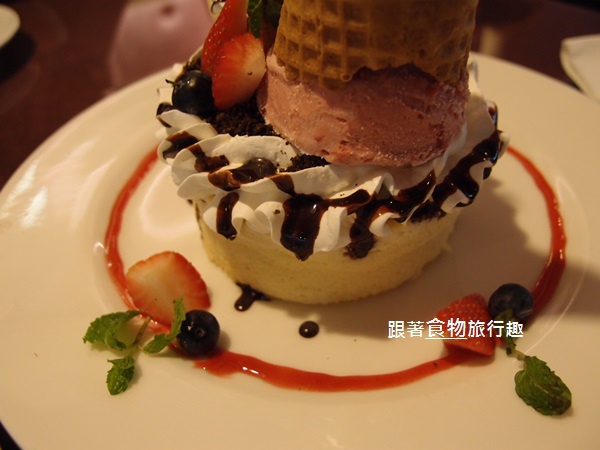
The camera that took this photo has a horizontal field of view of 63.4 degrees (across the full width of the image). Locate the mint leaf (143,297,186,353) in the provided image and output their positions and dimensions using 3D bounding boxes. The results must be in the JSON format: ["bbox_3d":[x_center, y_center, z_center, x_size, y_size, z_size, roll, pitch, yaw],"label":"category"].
[{"bbox_3d":[-0.046,0.035,0.166,0.017,0.013,0.009,-33,49,-31],"label":"mint leaf"}]

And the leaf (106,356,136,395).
[{"bbox_3d":[-0.057,0.048,0.155,0.009,0.006,0.013,6,41,10],"label":"leaf"}]

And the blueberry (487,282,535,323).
[{"bbox_3d":[0.073,0.028,0.168,0.014,0.014,0.014,-3,41,0],"label":"blueberry"}]

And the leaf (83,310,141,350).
[{"bbox_3d":[-0.065,0.037,0.167,0.018,0.009,0.013,-6,41,-3],"label":"leaf"}]

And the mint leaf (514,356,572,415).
[{"bbox_3d":[0.074,0.048,0.147,0.013,0.005,0.018,-16,42,-14],"label":"mint leaf"}]

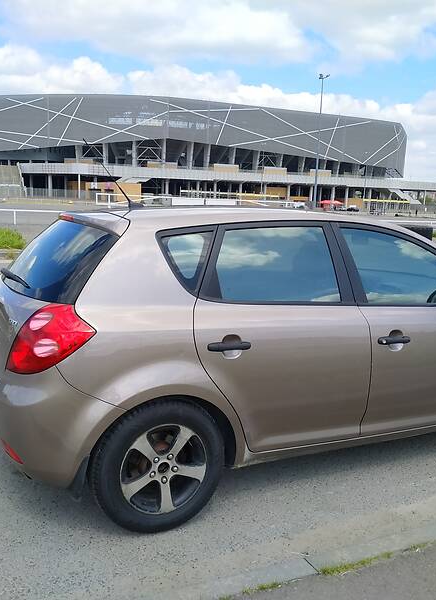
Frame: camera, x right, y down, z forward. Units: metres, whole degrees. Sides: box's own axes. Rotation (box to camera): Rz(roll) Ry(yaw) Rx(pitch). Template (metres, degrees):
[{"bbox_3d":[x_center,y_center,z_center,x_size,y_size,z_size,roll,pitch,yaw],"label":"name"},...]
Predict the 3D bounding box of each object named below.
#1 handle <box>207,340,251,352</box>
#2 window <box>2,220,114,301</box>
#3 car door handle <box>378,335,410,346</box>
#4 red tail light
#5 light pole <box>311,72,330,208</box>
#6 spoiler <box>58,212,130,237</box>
[{"bbox_3d":[0.045,0.205,2.500,0.220,0.040,0.045,-3,11,-25],"label":"handle"},{"bbox_3d":[-0.876,-0.220,2.979,0.170,0.490,1.280,34,-6,-26],"label":"window"},{"bbox_3d":[0.917,0.207,2.911,0.220,0.040,0.045,-3,11,-25],"label":"car door handle"},{"bbox_3d":[-0.697,0.171,2.313,0.320,0.300,0.260,-7,13,-42],"label":"red tail light"},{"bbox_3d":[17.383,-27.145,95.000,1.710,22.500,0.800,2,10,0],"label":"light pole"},{"bbox_3d":[-0.736,-0.435,3.006,0.260,0.110,1.120,-3,11,-25],"label":"spoiler"}]

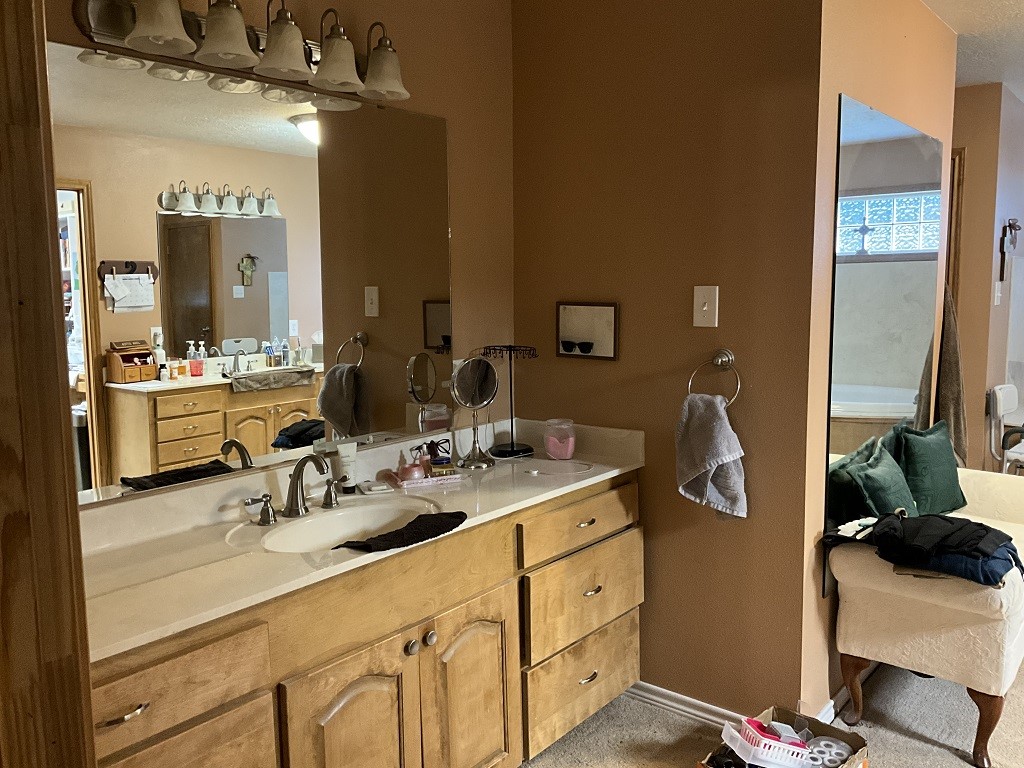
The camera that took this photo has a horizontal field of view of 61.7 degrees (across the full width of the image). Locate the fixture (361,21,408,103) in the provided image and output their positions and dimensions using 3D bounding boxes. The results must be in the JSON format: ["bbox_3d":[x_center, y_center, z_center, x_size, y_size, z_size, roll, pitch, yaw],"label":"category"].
[{"bbox_3d":[-0.363,-0.906,2.385,0.160,0.200,0.147,-1,7,0],"label":"fixture"}]

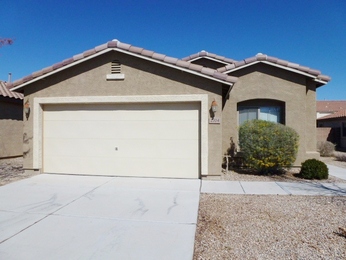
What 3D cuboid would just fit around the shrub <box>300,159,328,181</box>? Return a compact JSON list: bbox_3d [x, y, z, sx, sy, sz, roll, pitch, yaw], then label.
[{"bbox_3d":[3.996,1.080,6.780,0.710,0.510,0.700,0,1,9],"label":"shrub"}]

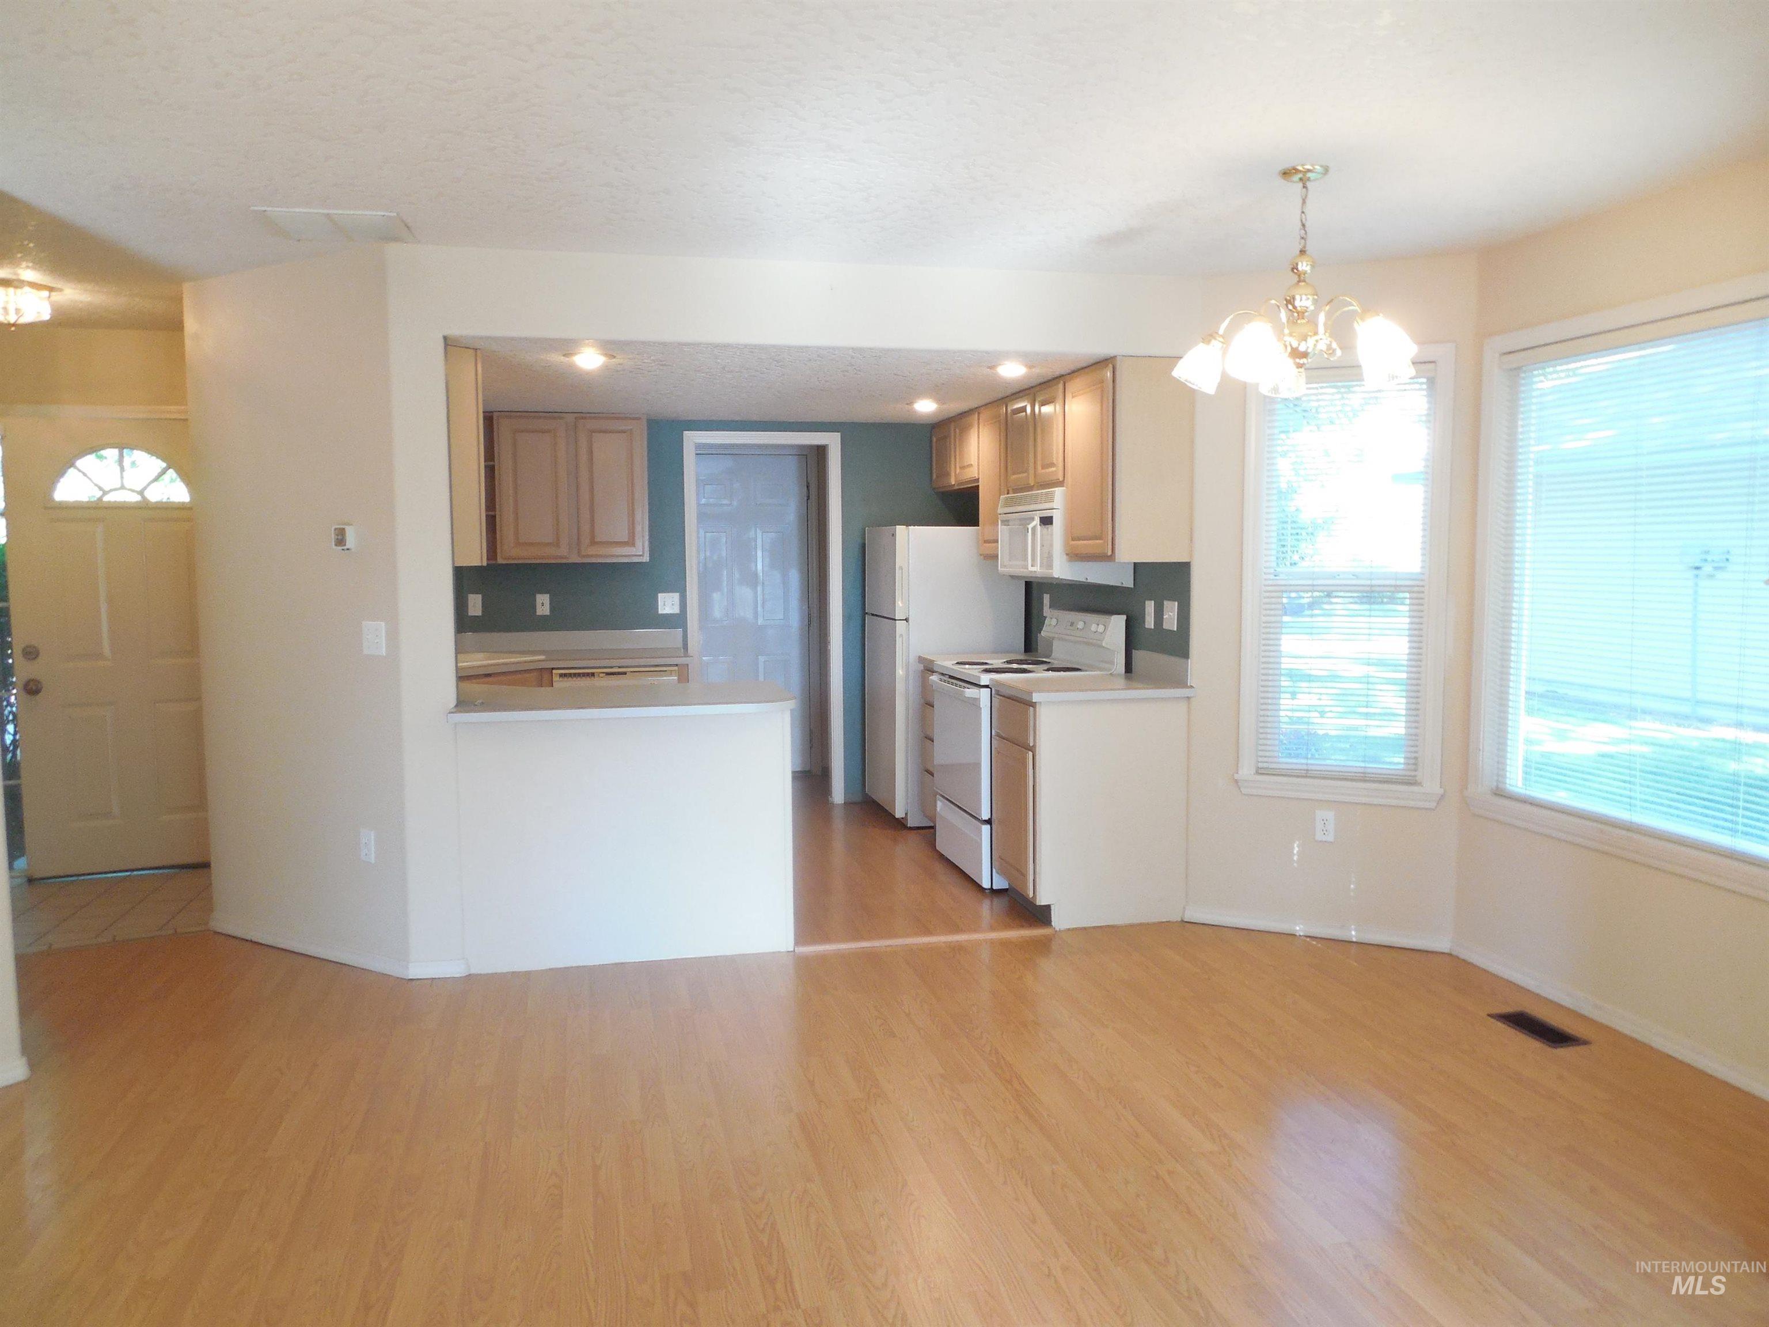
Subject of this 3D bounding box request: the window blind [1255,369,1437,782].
[{"bbox_3d":[1.649,-0.321,4.603,0.575,1.495,0.050,2,6,24],"label":"window blind"}]

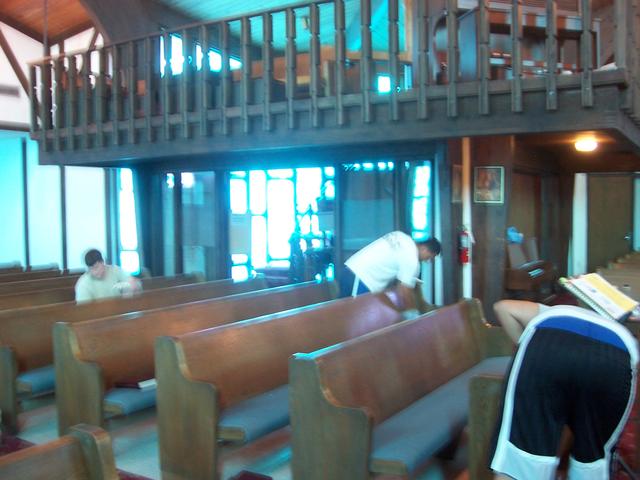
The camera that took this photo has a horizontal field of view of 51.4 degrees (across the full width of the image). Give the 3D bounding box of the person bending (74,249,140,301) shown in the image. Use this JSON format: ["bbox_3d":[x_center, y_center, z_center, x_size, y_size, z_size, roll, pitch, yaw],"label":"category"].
[{"bbox_3d":[-1.957,0.714,6.100,0.620,1.270,0.560,2,3,43],"label":"person bending"}]

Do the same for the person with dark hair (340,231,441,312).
[{"bbox_3d":[0.655,0.638,6.180,0.900,1.380,0.500,0,3,17],"label":"person with dark hair"}]

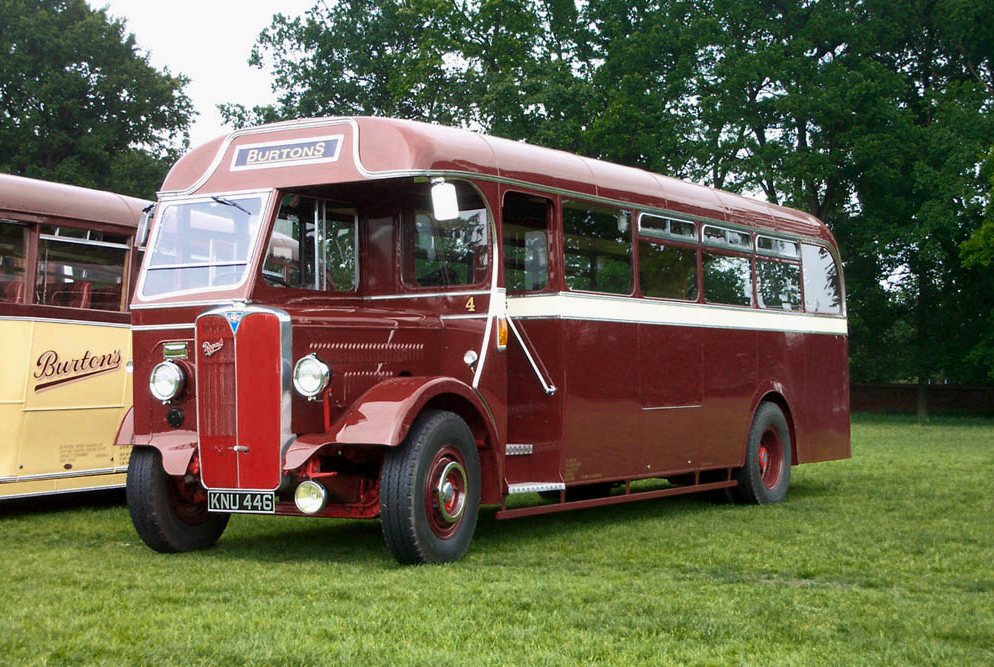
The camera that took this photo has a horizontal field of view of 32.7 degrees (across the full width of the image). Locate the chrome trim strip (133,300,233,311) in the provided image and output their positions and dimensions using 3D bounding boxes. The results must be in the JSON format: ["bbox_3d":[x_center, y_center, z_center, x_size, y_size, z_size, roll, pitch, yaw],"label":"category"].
[{"bbox_3d":[-2.023,-0.187,10.930,0.891,0.032,0.025,-2,-3,30],"label":"chrome trim strip"}]

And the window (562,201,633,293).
[{"bbox_3d":[0.733,-0.625,12.297,0.051,0.652,1.082,-2,-2,31],"label":"window"}]

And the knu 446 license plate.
[{"bbox_3d":[-1.568,1.038,10.418,0.525,0.132,0.020,-2,-3,30],"label":"knu 446 license plate"}]

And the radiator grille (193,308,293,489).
[{"bbox_3d":[-1.565,0.395,10.481,0.670,1.140,0.180,-2,-3,30],"label":"radiator grille"}]

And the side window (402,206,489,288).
[{"bbox_3d":[-0.354,-0.591,11.534,0.703,0.558,0.051,-2,-2,31],"label":"side window"}]

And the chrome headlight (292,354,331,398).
[{"bbox_3d":[-1.084,0.261,10.230,0.250,0.255,0.180,-2,-3,30],"label":"chrome headlight"}]

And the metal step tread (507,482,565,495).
[{"bbox_3d":[0.252,1.033,11.346,0.070,0.055,0.693,-3,-3,36],"label":"metal step tread"}]

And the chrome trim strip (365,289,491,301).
[{"bbox_3d":[-0.483,-0.259,11.580,1.030,0.022,0.020,-2,-2,31],"label":"chrome trim strip"}]

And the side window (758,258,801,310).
[{"bbox_3d":[2.551,-0.437,15.285,0.051,0.453,1.058,-2,-2,31],"label":"side window"}]

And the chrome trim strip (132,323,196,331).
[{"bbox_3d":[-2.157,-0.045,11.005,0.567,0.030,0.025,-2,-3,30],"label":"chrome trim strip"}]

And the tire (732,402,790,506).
[{"bbox_3d":[2.334,1.084,15.016,0.240,0.950,0.950,-2,-3,30],"label":"tire"}]

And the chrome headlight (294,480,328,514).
[{"bbox_3d":[-1.123,1.001,10.340,0.202,0.202,0.111,-2,-2,31],"label":"chrome headlight"}]

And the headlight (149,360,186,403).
[{"bbox_3d":[-2.084,0.305,10.818,0.246,0.253,0.131,-2,-2,31],"label":"headlight"}]

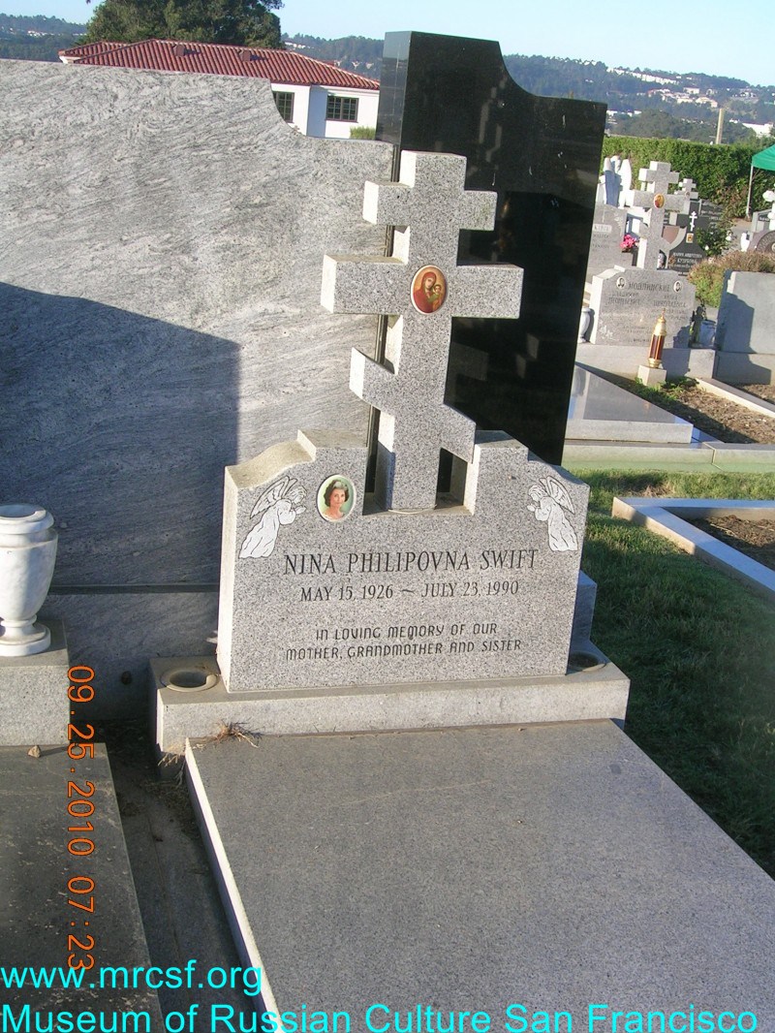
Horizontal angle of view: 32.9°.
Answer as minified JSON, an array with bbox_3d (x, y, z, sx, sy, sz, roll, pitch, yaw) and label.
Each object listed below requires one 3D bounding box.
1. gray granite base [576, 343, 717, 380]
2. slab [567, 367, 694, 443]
[{"bbox_3d":[1.604,-1.050,8.641,1.050,0.200,0.280,0,17,-13],"label":"gray granite base"},{"bbox_3d":[0.890,-0.692,7.416,0.950,0.105,1.820,0,17,-13],"label":"slab"}]

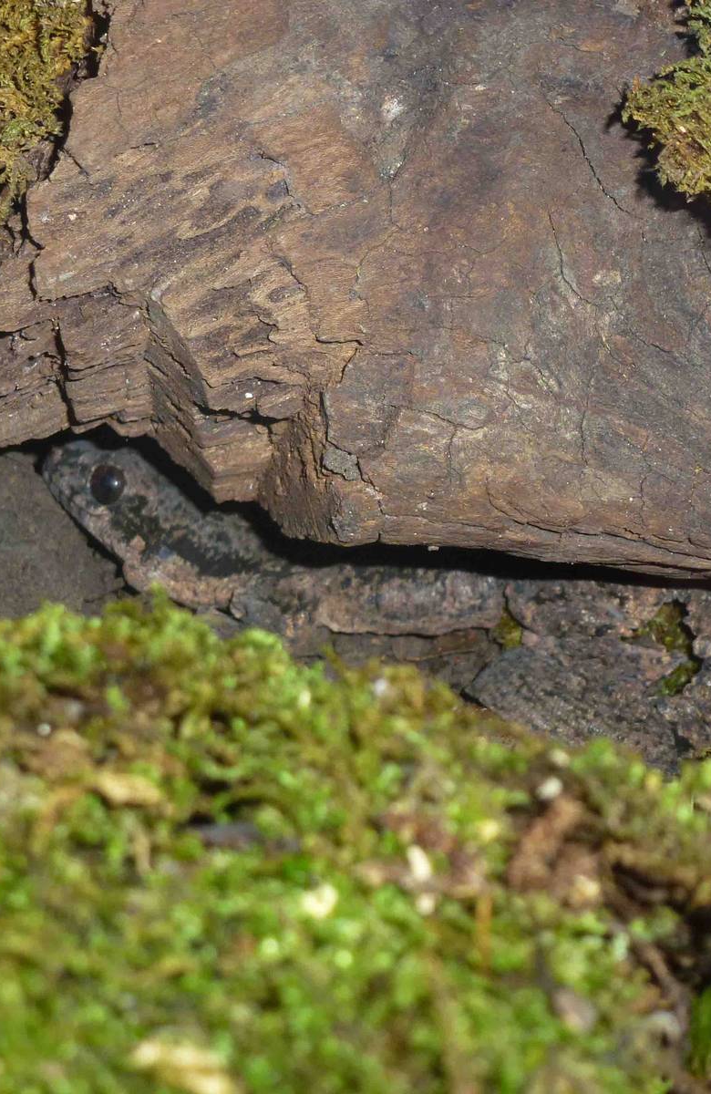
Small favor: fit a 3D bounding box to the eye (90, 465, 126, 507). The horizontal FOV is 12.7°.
[{"bbox_3d":[-0.026,-0.006,0.335,0.004,0.004,0.003,13,-5,16],"label":"eye"}]

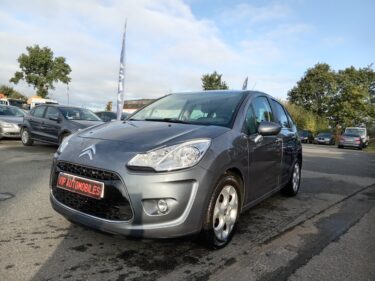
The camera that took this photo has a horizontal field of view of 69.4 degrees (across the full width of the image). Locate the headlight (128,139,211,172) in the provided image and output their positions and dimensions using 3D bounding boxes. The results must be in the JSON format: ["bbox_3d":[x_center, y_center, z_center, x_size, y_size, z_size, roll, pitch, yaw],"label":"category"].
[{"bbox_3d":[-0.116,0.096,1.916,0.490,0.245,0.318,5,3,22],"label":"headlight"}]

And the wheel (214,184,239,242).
[{"bbox_3d":[0.255,0.568,2.190,0.170,0.440,0.440,5,3,34],"label":"wheel"}]

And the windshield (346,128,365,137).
[{"bbox_3d":[18.308,-0.817,29.500,1.650,0.780,0.420,5,3,32],"label":"windshield"}]

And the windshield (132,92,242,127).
[{"bbox_3d":[0.011,-0.378,3.062,1.360,0.470,0.800,5,3,34],"label":"windshield"}]

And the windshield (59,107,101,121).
[{"bbox_3d":[-3.566,-0.873,8.936,0.780,0.140,1.360,41,22,28],"label":"windshield"}]

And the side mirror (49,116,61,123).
[{"bbox_3d":[-3.998,-0.631,8.138,0.170,0.160,0.240,5,3,35],"label":"side mirror"}]

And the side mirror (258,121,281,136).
[{"bbox_3d":[0.794,-0.116,2.620,0.210,0.155,0.140,5,3,34],"label":"side mirror"}]

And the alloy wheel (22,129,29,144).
[{"bbox_3d":[-5.525,-0.108,9.376,0.420,0.420,0.170,5,3,35],"label":"alloy wheel"}]

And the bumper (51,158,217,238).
[{"bbox_3d":[-0.662,0.391,2.178,1.680,0.500,0.500,5,3,34],"label":"bumper"}]

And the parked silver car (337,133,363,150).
[{"bbox_3d":[15.100,0.055,25.000,1.770,1.460,4.300,5,3,31],"label":"parked silver car"}]

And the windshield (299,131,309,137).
[{"bbox_3d":[13.204,-0.802,31.000,1.350,0.450,0.650,5,3,34],"label":"windshield"}]

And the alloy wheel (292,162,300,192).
[{"bbox_3d":[1.635,0.572,4.233,0.170,0.440,0.440,5,3,34],"label":"alloy wheel"}]

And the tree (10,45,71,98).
[{"bbox_3d":[-19.616,-7.407,36.000,7.200,10.700,7.200,4,3,0],"label":"tree"}]

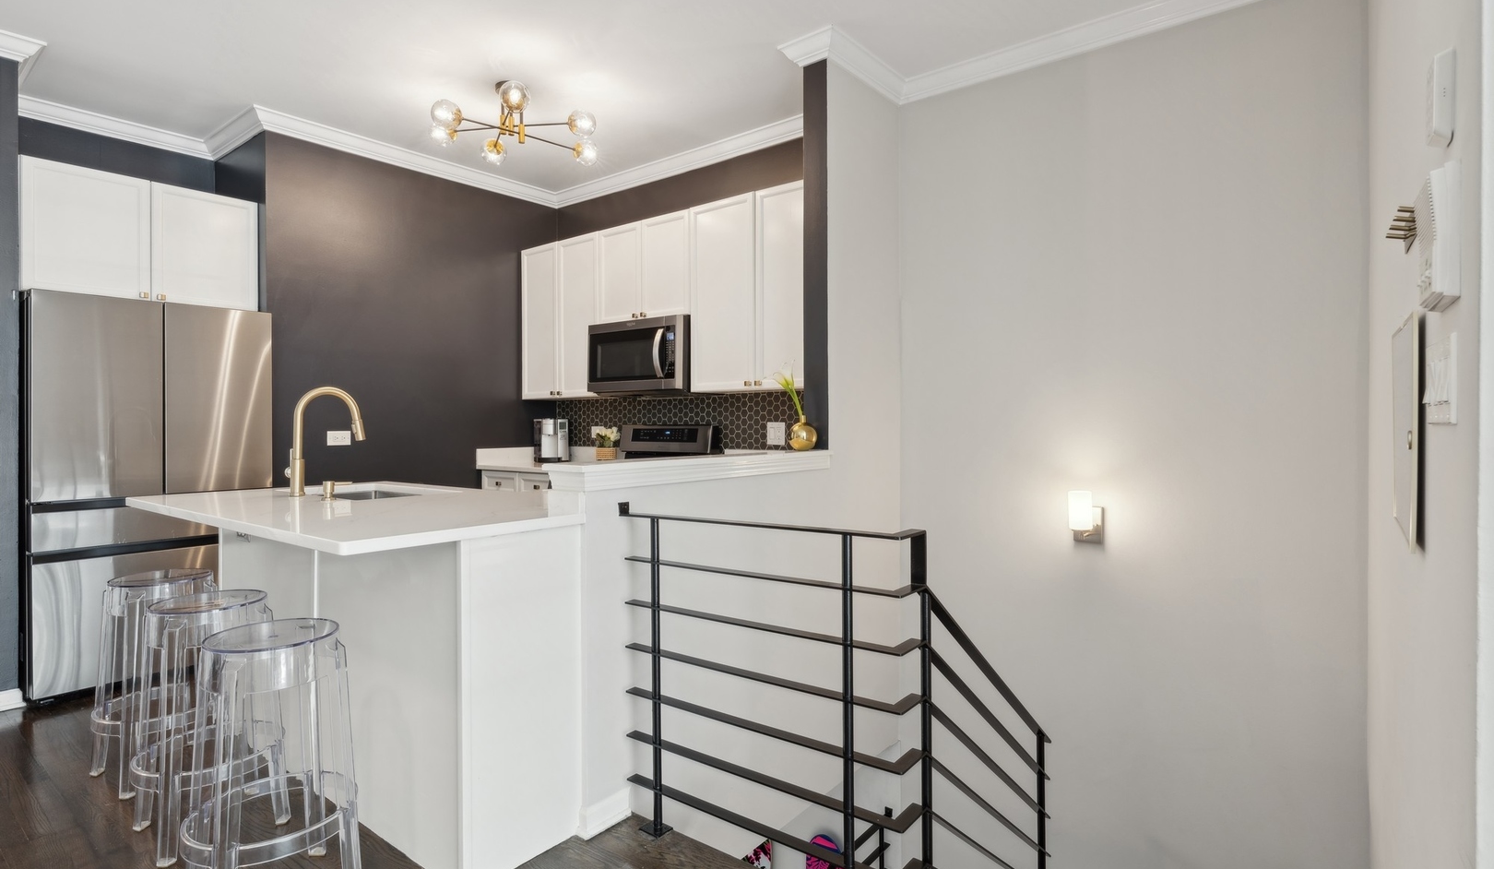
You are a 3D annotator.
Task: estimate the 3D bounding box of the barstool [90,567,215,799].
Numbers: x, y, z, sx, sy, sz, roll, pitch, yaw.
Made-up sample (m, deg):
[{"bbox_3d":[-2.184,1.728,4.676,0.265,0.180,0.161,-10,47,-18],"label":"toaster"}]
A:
[{"bbox_3d":[-1.936,0.792,2.466,0.370,0.645,0.370,0,0,38],"label":"barstool"}]

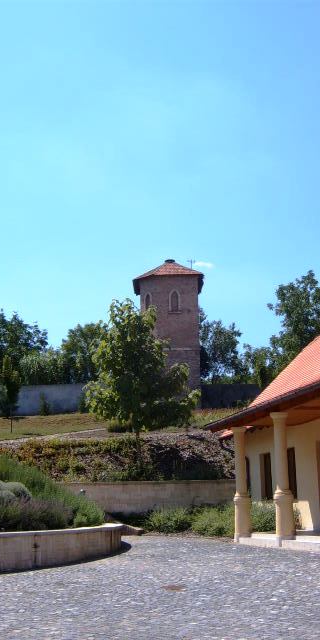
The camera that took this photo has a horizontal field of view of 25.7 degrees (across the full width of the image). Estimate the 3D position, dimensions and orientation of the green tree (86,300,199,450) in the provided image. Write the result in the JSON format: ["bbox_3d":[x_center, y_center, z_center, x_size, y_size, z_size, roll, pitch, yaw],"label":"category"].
[{"bbox_3d":[-0.709,2.141,28.453,4.400,6.127,4.268,0,-15,-1],"label":"green tree"}]

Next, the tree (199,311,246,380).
[{"bbox_3d":[5.468,2.778,61.469,4.199,7.885,4.199,-1,-15,5],"label":"tree"}]

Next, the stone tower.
[{"bbox_3d":[0.573,0.792,53.718,4.678,11.680,4.678,5,-16,-16],"label":"stone tower"}]

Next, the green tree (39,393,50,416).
[{"bbox_3d":[-8.087,5.913,49.196,0.840,1.687,0.840,3,-16,-9],"label":"green tree"}]

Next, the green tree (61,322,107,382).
[{"bbox_3d":[-6.672,3.483,61.275,4.012,6.767,4.012,2,-15,-6],"label":"green tree"}]

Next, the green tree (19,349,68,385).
[{"bbox_3d":[-9.771,4.467,58.930,4.194,4.260,3.984,3,-16,-9],"label":"green tree"}]

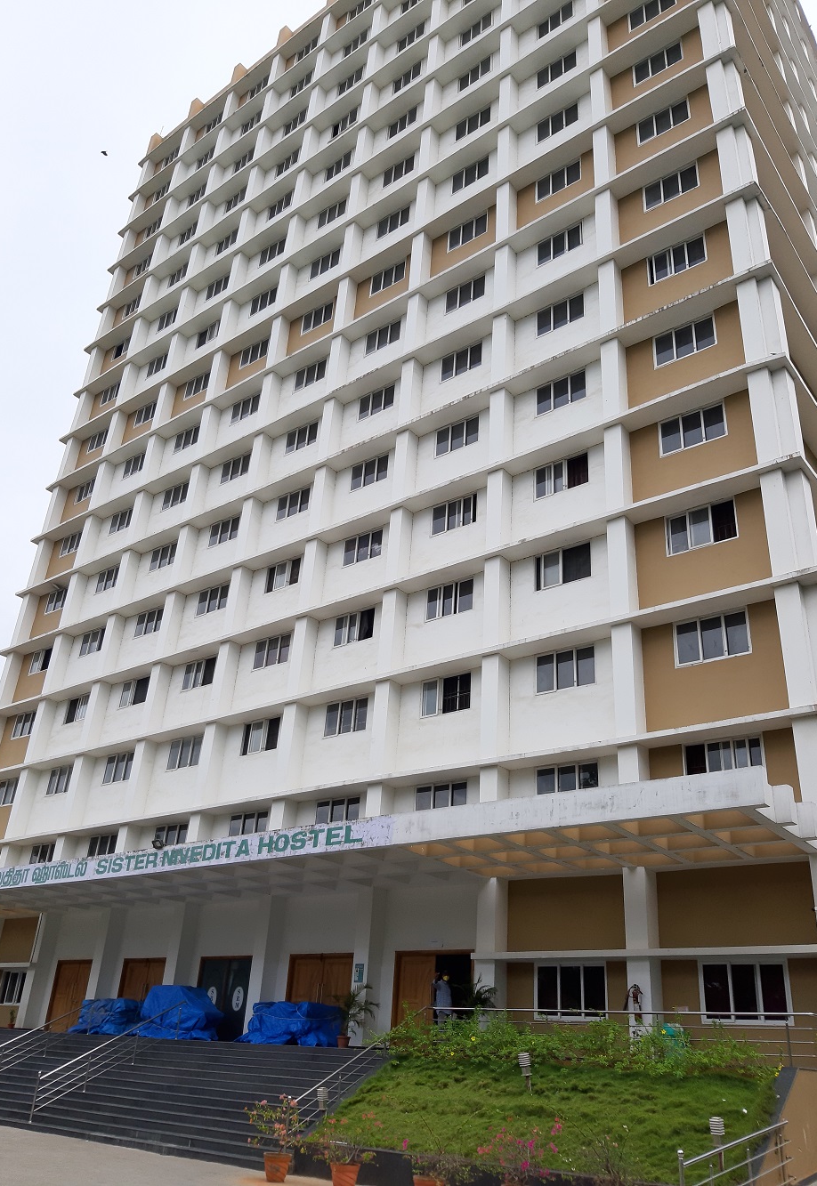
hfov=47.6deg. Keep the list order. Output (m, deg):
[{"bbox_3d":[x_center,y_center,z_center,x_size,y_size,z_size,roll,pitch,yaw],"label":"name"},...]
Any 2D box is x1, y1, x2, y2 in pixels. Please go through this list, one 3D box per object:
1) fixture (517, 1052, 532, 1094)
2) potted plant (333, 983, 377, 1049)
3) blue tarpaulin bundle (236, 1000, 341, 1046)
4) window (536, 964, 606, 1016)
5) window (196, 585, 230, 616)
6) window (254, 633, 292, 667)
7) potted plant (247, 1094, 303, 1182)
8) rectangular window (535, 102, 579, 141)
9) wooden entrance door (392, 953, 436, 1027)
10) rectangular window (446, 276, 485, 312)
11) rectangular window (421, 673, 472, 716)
[{"bbox_3d":[1.945,7.956,15.351,0.180,0.600,0.180,-17,-34,35],"label":"fixture"},{"bbox_3d":[-1.246,9.784,21.351,0.930,1.427,0.900,5,-27,-1],"label":"potted plant"},{"bbox_3d":[-2.779,10.188,21.797,2.231,0.920,1.100,-17,-34,35],"label":"blue tarpaulin bundle"},{"bbox_3d":[3.528,8.657,20.141,1.795,1.193,0.120,-17,-34,35],"label":"window"},{"bbox_3d":[-7.546,0.273,35.641,1.763,1.079,0.100,-17,-34,35],"label":"window"},{"bbox_3d":[-4.941,2.158,33.565,1.815,1.104,0.100,-17,-34,35],"label":"window"},{"bbox_3d":[-2.109,8.598,14.651,0.820,1.134,0.820,6,-27,-4],"label":"potted plant"},{"bbox_3d":[5.680,-17.916,35.304,1.797,1.087,0.100,-17,-34,35],"label":"rectangular window"},{"bbox_3d":[0.127,10.549,24.127,1.375,2.267,0.100,-17,-34,35],"label":"wooden entrance door"},{"bbox_3d":[2.130,-11.164,34.698,1.797,1.056,0.100,-17,-34,35],"label":"rectangular window"},{"bbox_3d":[1.053,2.909,26.279,1.754,1.125,0.100,-17,-34,35],"label":"rectangular window"}]

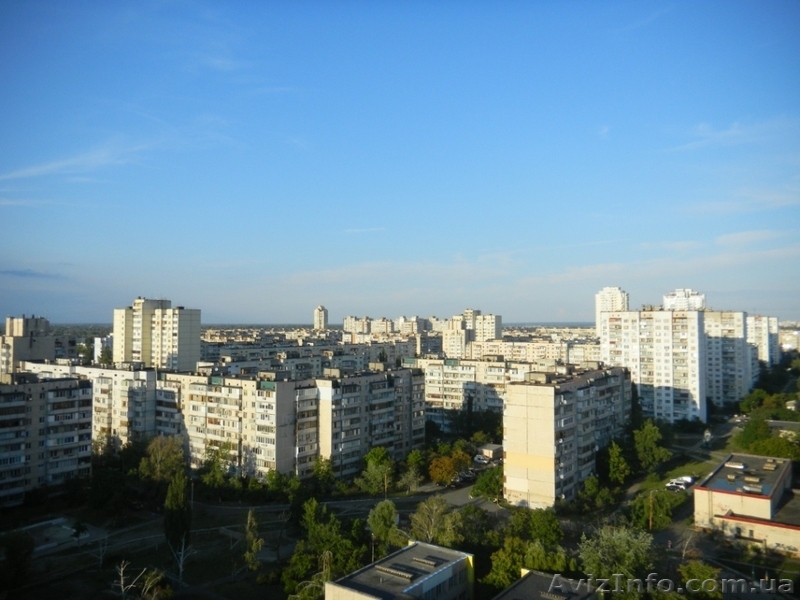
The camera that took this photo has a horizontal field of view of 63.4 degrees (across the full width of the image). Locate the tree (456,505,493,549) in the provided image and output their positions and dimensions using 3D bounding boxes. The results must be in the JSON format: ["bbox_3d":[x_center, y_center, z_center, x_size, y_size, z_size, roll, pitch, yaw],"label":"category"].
[{"bbox_3d":[13.792,42.063,119.925,6.465,7.885,6.141,0,-2,0],"label":"tree"}]

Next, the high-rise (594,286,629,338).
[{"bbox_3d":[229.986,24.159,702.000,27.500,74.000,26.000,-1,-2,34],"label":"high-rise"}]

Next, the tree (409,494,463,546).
[{"bbox_3d":[6.500,40.928,118.656,8.824,10.070,8.383,0,-2,0],"label":"tree"}]

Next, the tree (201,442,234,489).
[{"bbox_3d":[-47.567,42.691,168.817,7.600,11.300,7.600,0,-2,0],"label":"tree"}]

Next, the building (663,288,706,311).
[{"bbox_3d":[273.500,26.235,622.472,36.000,72.500,25.000,-1,-2,32],"label":"building"}]

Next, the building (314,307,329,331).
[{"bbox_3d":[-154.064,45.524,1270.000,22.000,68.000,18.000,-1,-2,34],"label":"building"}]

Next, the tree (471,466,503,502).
[{"bbox_3d":[20.862,44.272,156.241,7.200,7.000,7.200,0,-2,0],"label":"tree"}]

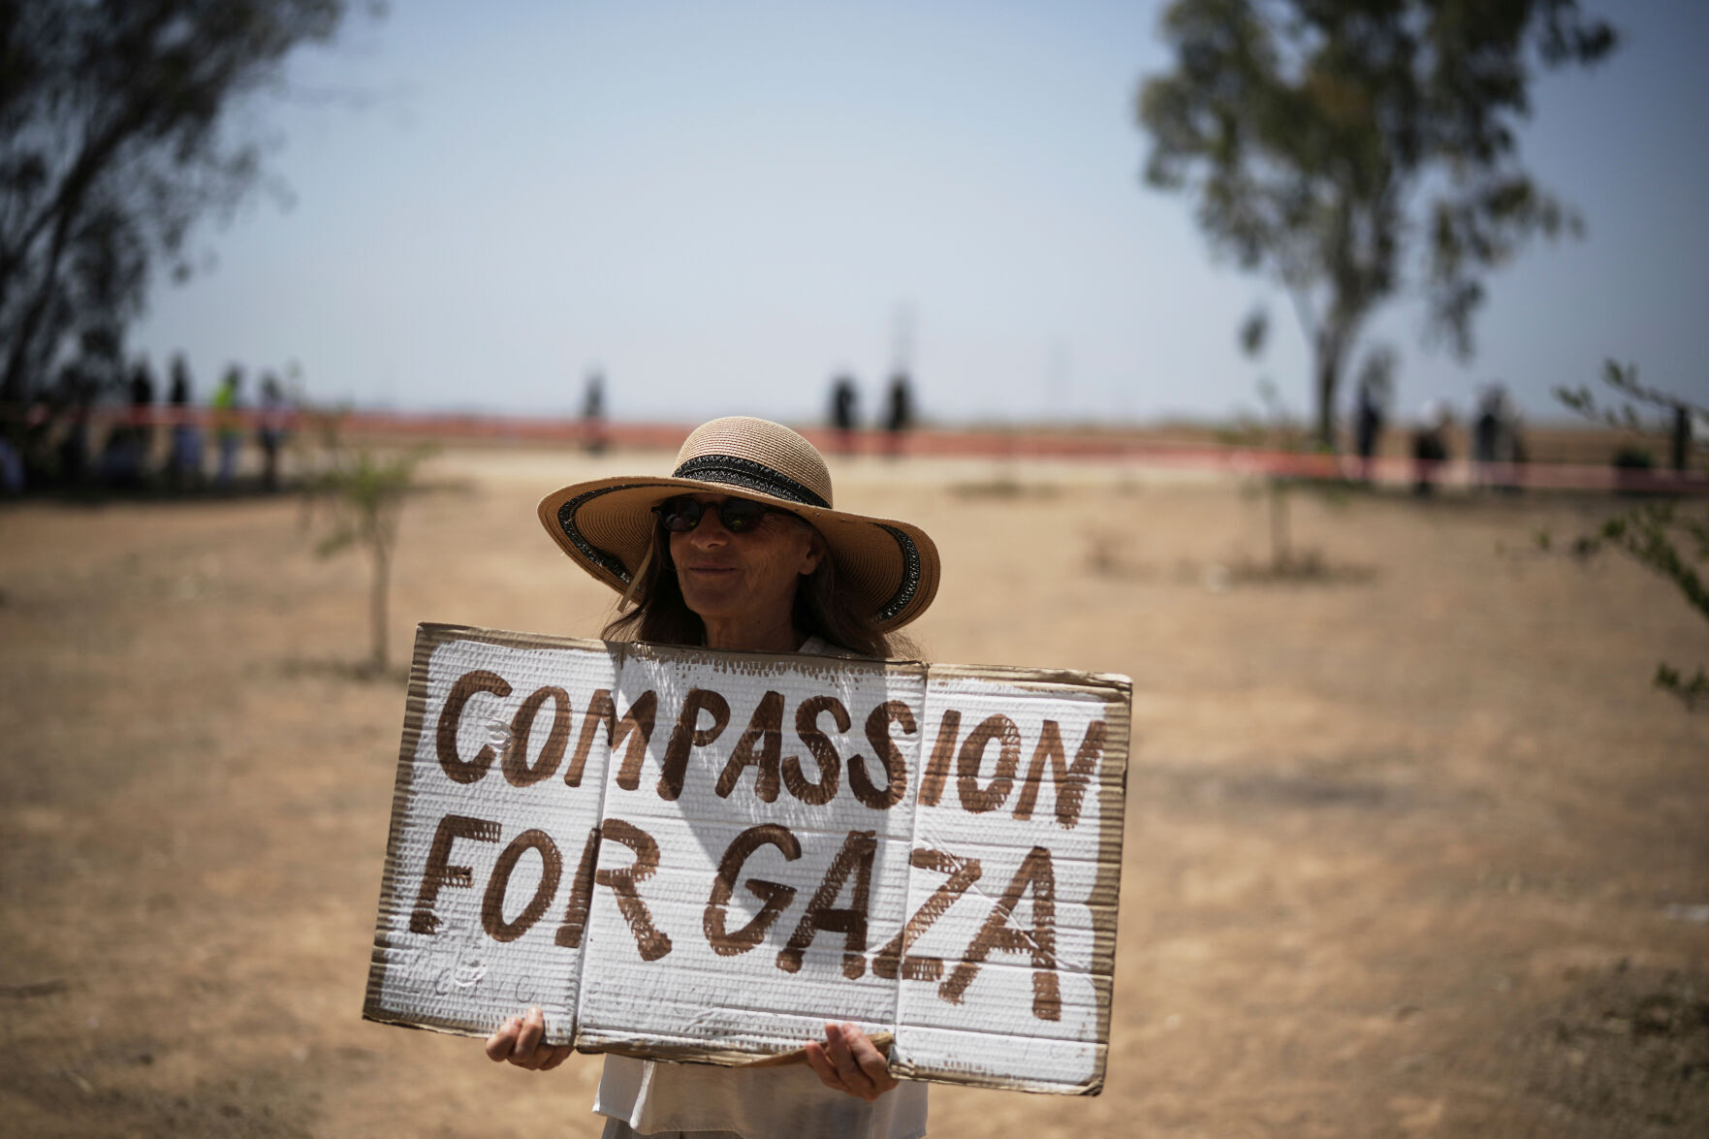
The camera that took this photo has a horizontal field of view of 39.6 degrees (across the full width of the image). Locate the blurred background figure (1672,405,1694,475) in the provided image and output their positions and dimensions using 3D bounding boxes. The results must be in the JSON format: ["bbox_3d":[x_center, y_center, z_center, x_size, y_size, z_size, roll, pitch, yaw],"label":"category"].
[{"bbox_3d":[16.044,-2.433,46.000,0.480,1.680,0.360,1,3,0],"label":"blurred background figure"}]

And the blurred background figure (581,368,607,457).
[{"bbox_3d":[-5.224,-3.141,47.500,0.500,1.720,0.360,1,3,0],"label":"blurred background figure"}]

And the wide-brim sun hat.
[{"bbox_3d":[-0.112,-0.083,2.580,0.440,0.165,0.435,2,-20,25],"label":"wide-brim sun hat"}]

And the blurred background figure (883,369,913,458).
[{"bbox_3d":[0.887,-3.166,48.500,0.520,1.720,0.360,1,3,0],"label":"blurred background figure"}]

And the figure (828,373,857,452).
[{"bbox_3d":[-0.237,-3.231,49.500,0.520,1.700,0.360,1,3,0],"label":"figure"}]

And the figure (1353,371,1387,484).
[{"bbox_3d":[8.349,-2.275,38.500,0.520,1.720,0.360,1,3,0],"label":"figure"}]

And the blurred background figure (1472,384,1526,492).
[{"bbox_3d":[10.272,-2.096,38.000,0.600,1.720,0.400,1,3,0],"label":"blurred background figure"}]

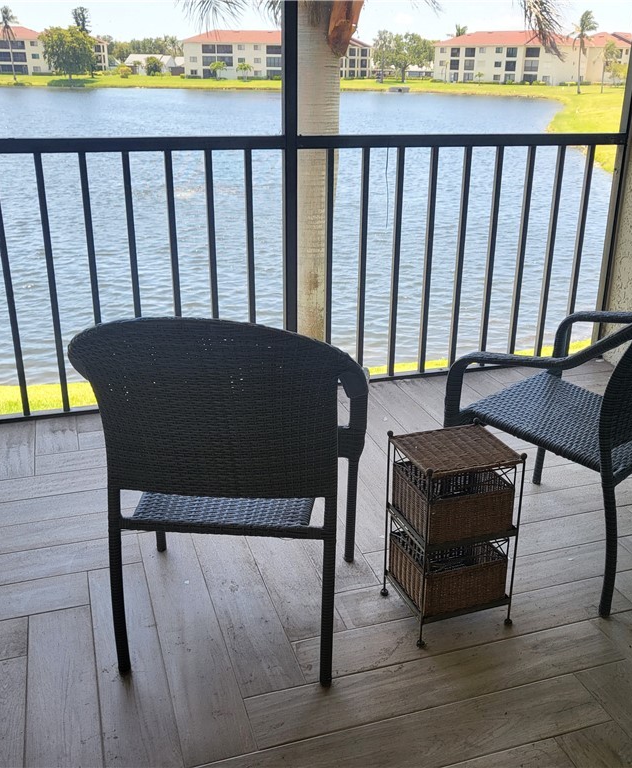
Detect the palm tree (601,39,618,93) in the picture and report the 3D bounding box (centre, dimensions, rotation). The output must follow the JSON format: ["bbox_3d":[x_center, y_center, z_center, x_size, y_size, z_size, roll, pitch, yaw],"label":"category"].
[{"bbox_3d":[50.497,-55.203,133.377,3.300,8.700,3.300,0,22,0],"label":"palm tree"}]

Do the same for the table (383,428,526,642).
[{"bbox_3d":[0.338,0.360,1.916,0.265,0.477,0.225,-7,23,-18],"label":"table"}]

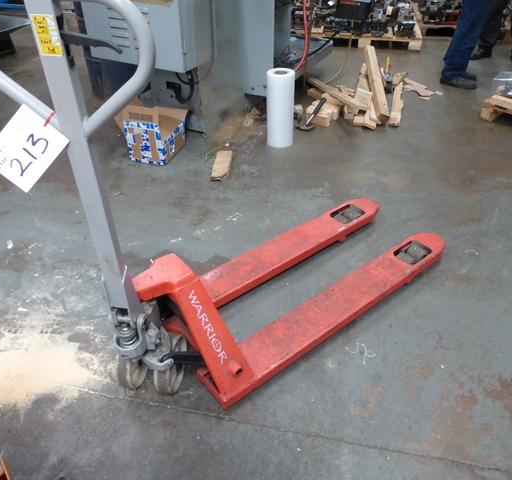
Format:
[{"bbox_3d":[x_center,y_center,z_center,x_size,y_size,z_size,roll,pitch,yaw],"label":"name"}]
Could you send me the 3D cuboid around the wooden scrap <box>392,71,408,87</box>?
[{"bbox_3d":[1.251,-1.392,3.863,0.080,0.045,0.280,15,41,21],"label":"wooden scrap"}]

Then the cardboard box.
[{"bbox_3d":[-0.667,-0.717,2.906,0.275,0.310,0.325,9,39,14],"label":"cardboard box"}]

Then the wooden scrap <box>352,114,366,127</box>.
[{"bbox_3d":[0.765,-0.883,3.277,0.068,0.022,0.155,7,39,12],"label":"wooden scrap"}]

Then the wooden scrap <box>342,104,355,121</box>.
[{"bbox_3d":[0.707,-0.962,3.353,0.070,0.056,0.130,5,39,9],"label":"wooden scrap"}]

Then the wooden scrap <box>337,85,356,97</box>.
[{"bbox_3d":[0.764,-1.263,3.748,0.080,0.035,0.190,-27,44,-28],"label":"wooden scrap"}]

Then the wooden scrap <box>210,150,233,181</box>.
[{"bbox_3d":[-0.207,-0.467,2.793,0.112,0.028,0.345,0,38,2],"label":"wooden scrap"}]

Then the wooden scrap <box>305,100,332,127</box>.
[{"bbox_3d":[0.471,-0.921,3.305,0.190,0.066,0.150,21,44,27],"label":"wooden scrap"}]

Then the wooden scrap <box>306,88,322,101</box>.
[{"bbox_3d":[0.504,-1.218,3.699,0.075,0.046,0.160,-25,43,-26],"label":"wooden scrap"}]

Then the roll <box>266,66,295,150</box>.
[{"bbox_3d":[0.164,-0.860,2.918,0.175,0.468,0.175,-1,38,1],"label":"roll"}]

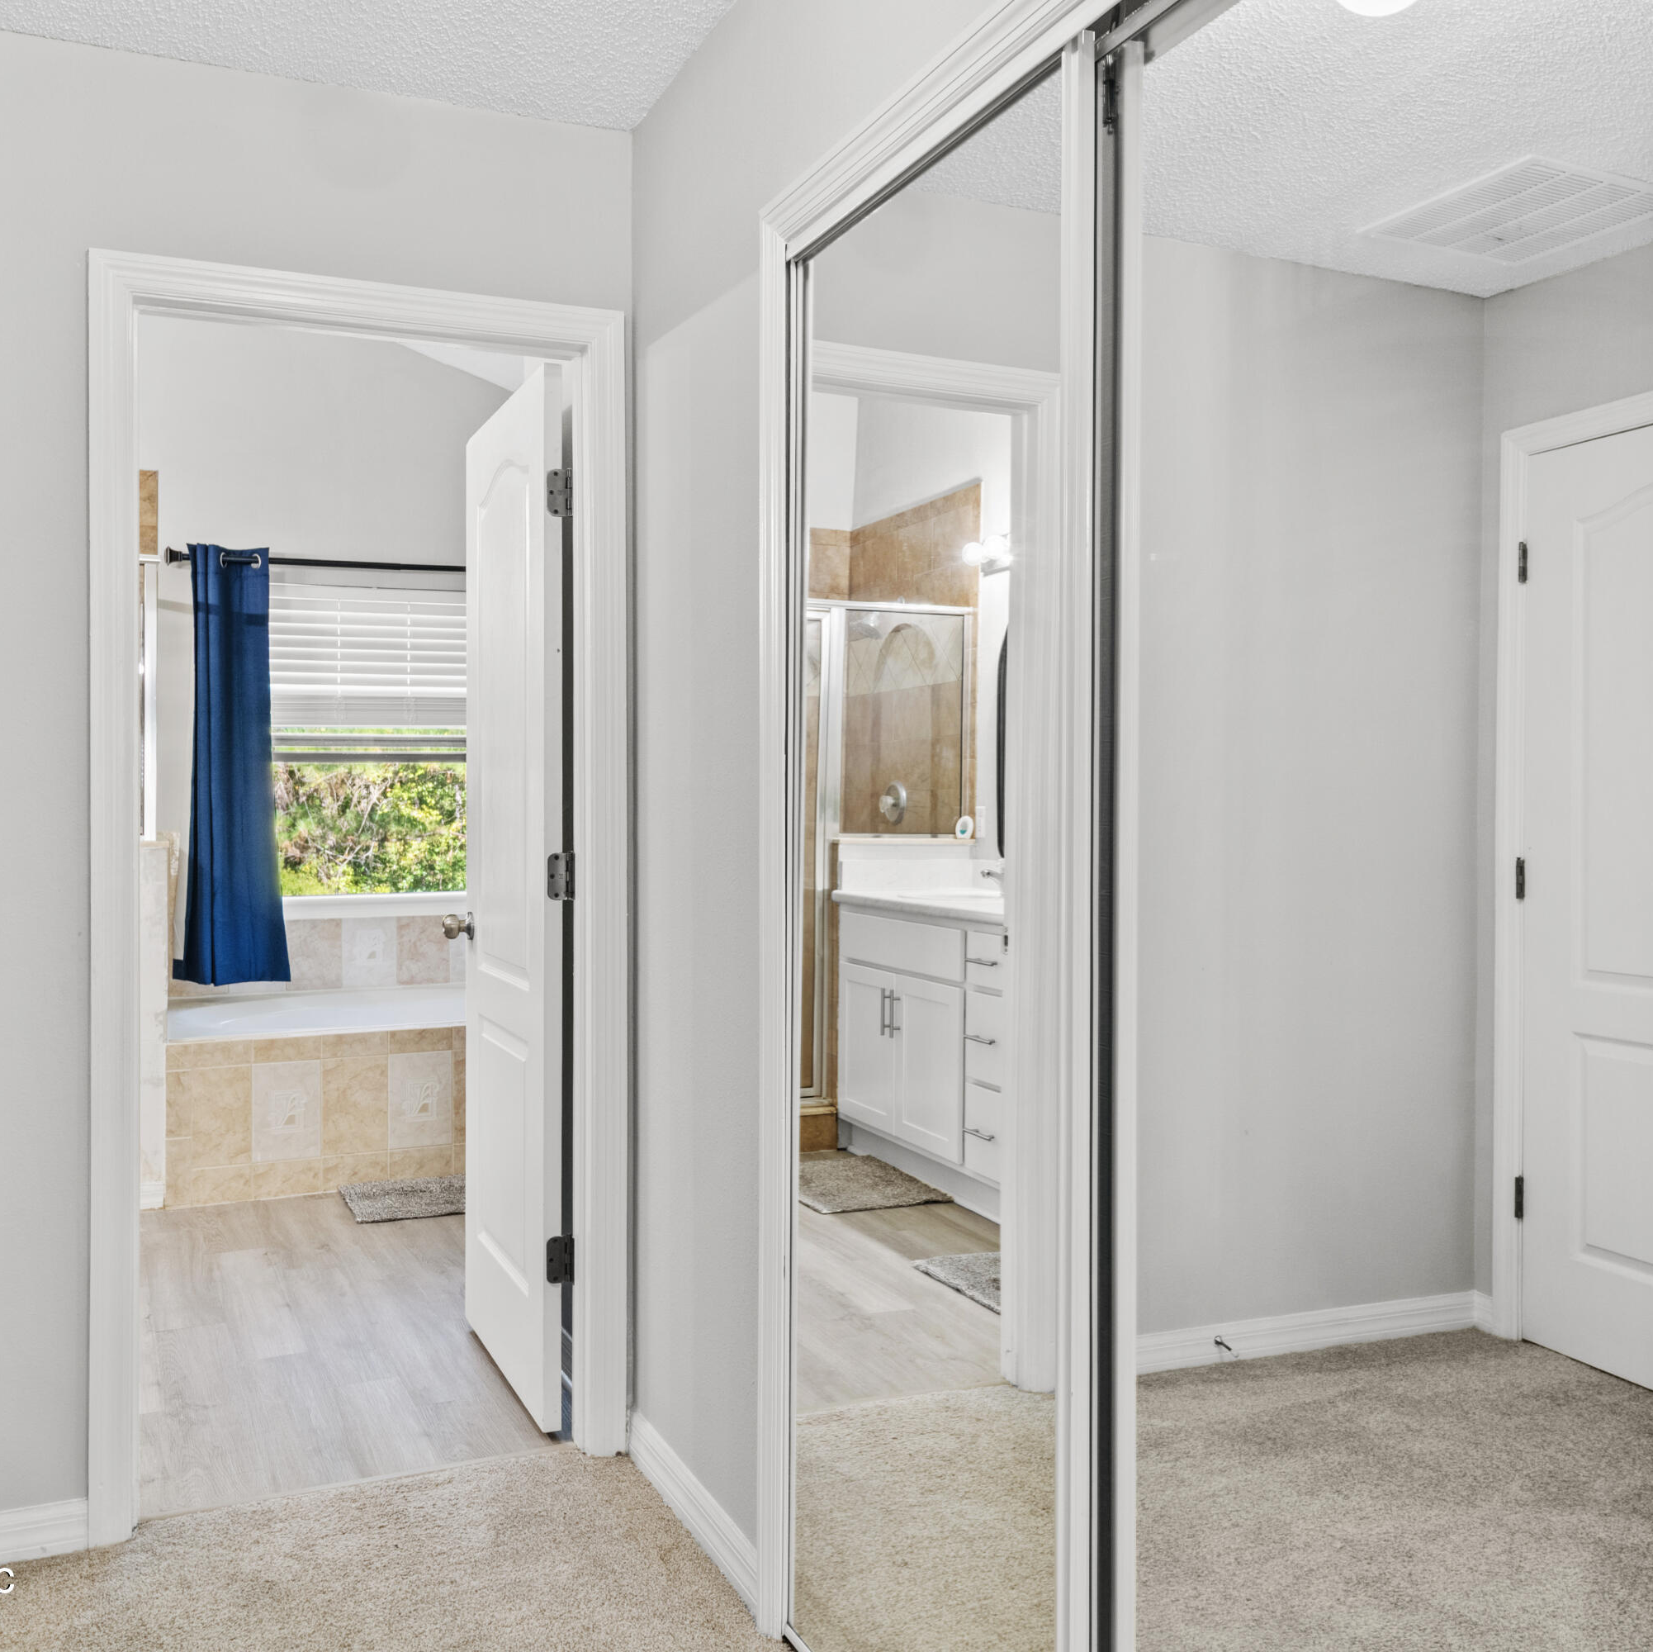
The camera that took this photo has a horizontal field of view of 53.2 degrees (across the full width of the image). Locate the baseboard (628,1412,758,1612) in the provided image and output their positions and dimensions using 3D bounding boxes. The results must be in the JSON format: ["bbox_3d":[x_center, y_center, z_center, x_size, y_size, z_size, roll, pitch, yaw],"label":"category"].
[{"bbox_3d":[-0.231,1.141,2.789,0.014,0.089,0.625,0,1,-24],"label":"baseboard"}]

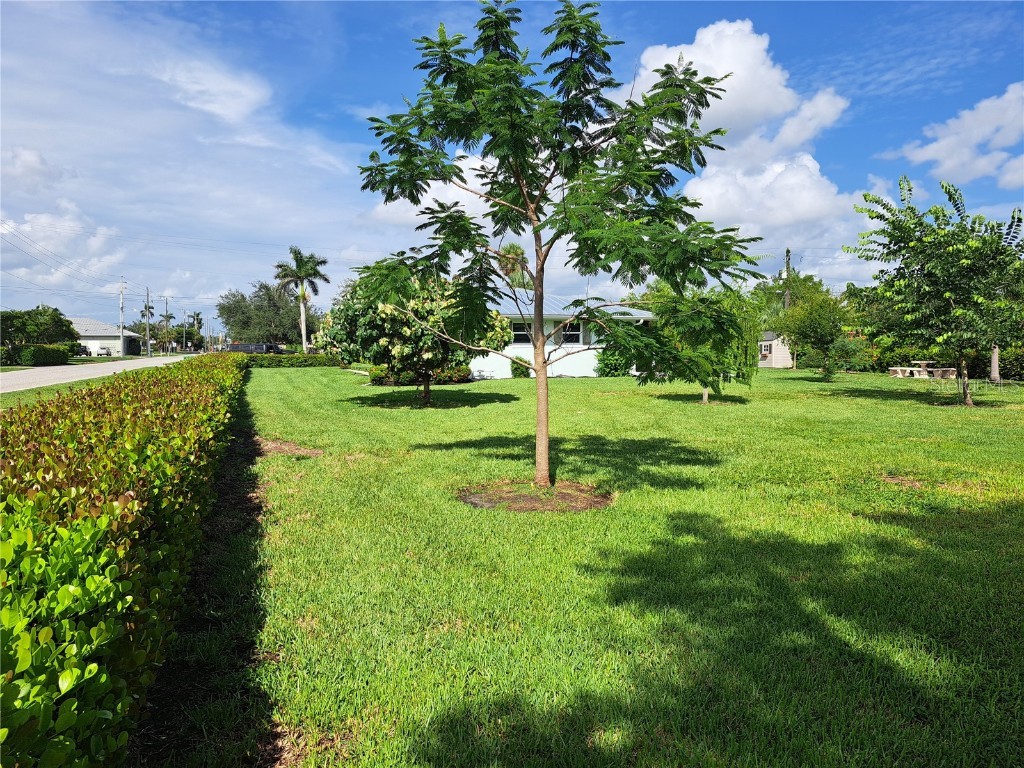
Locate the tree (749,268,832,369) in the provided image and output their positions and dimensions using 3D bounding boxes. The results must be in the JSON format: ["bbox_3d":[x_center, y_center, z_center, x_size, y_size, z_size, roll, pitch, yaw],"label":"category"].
[{"bbox_3d":[17.063,-3.872,43.329,5.100,6.000,5.000,0,3,0],"label":"tree"}]

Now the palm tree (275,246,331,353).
[{"bbox_3d":[-20.161,-7.586,67.700,5.200,11.400,5.200,0,3,0],"label":"palm tree"}]

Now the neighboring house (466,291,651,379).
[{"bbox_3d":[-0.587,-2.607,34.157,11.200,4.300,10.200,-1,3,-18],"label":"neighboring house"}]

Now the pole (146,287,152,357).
[{"bbox_3d":[-56.162,-9.650,109.715,0.450,10.800,0.450,-1,3,-19],"label":"pole"}]

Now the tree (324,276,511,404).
[{"bbox_3d":[-2.718,-1.302,19.905,5.300,3.600,5.200,0,3,0],"label":"tree"}]

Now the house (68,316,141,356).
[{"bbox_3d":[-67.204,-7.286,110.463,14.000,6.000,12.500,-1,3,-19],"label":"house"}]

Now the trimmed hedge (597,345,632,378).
[{"bbox_3d":[4.403,-0.937,30.492,1.500,1.300,1.300,-1,3,-18],"label":"trimmed hedge"}]

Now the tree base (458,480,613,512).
[{"bbox_3d":[0.246,1.137,7.488,1.580,0.070,1.550,0,3,0],"label":"tree base"}]

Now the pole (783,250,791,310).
[{"bbox_3d":[21.997,-6.152,56.752,0.450,9.400,0.450,-1,3,-19],"label":"pole"}]

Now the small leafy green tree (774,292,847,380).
[{"bbox_3d":[13.288,-2.059,31.397,3.200,3.900,3.200,0,3,0],"label":"small leafy green tree"}]

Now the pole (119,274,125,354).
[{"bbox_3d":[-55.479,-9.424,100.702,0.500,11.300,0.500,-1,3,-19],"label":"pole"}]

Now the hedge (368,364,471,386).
[{"bbox_3d":[-3.557,-0.418,27.615,3.800,0.850,1.100,-1,3,-18],"label":"hedge"}]

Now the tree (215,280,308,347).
[{"bbox_3d":[-30.082,-7.862,86.711,12.300,9.800,11.500,0,3,0],"label":"tree"}]

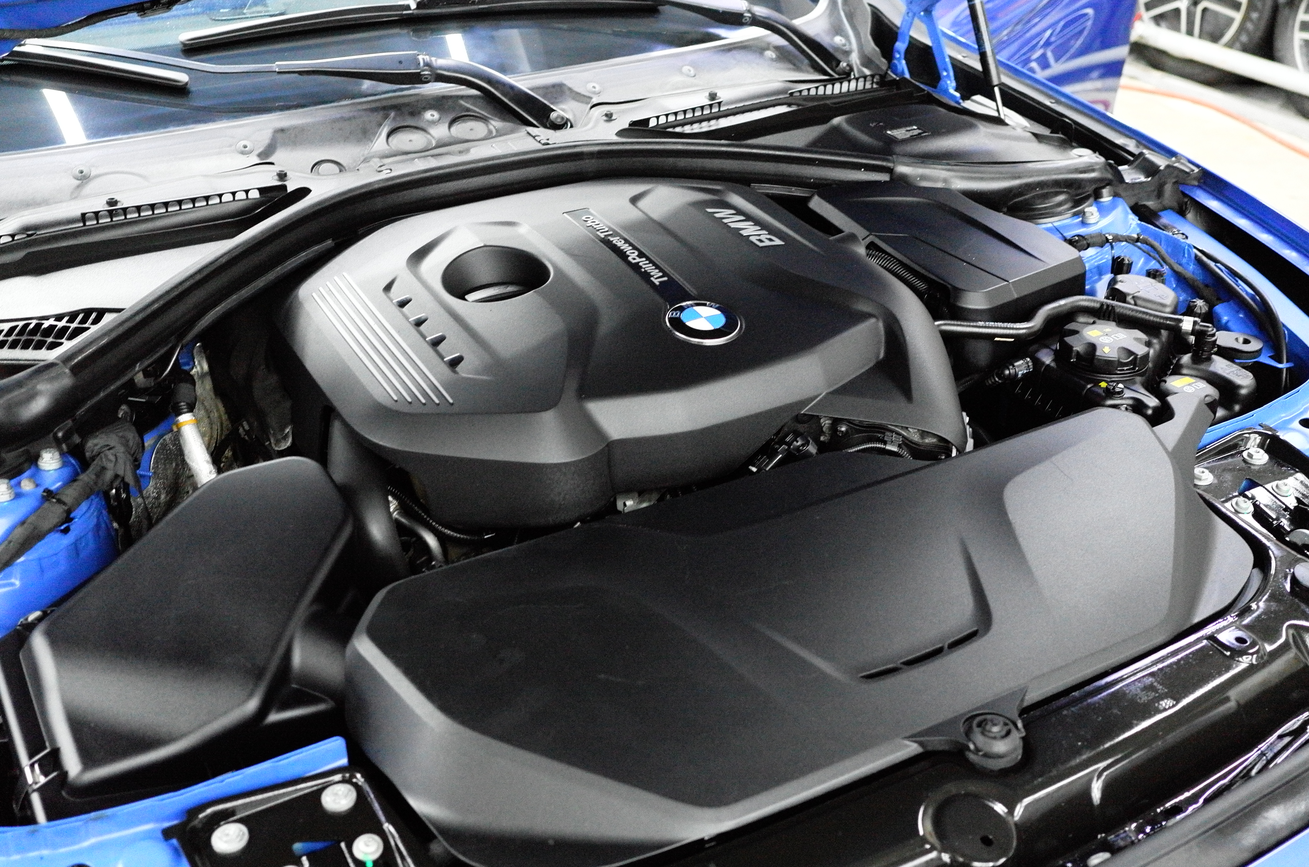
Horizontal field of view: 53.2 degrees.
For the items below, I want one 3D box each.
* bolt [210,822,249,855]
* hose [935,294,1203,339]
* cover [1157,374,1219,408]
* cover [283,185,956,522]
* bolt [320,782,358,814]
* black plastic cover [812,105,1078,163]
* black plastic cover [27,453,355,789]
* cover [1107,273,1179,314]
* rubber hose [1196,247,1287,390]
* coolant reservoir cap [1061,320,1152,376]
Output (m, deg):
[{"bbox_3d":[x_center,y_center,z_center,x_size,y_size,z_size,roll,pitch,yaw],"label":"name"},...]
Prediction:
[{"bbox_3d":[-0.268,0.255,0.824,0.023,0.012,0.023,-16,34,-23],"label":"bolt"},{"bbox_3d":[0.435,-0.120,1.359,0.285,0.045,0.040,-1,31,0],"label":"hose"},{"bbox_3d":[0.524,-0.042,1.278,0.060,0.030,0.060,-16,34,-23],"label":"cover"},{"bbox_3d":[-0.028,-0.077,1.295,0.590,0.165,0.490,-16,34,-23],"label":"cover"},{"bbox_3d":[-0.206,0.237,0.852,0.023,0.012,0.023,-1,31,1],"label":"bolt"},{"bbox_3d":[0.315,-0.344,1.572,0.280,0.065,0.230,-16,34,-23],"label":"black plastic cover"},{"bbox_3d":[-0.351,0.147,1.035,0.220,0.070,0.370,-1,31,0],"label":"black plastic cover"},{"bbox_3d":[0.554,-0.158,1.481,0.085,0.035,0.055,20,37,32],"label":"cover"},{"bbox_3d":[0.623,-0.120,1.420,0.040,0.110,0.180,-16,34,-23],"label":"rubber hose"},{"bbox_3d":[0.461,-0.084,1.331,0.083,0.032,0.083,-1,31,1],"label":"coolant reservoir cap"}]

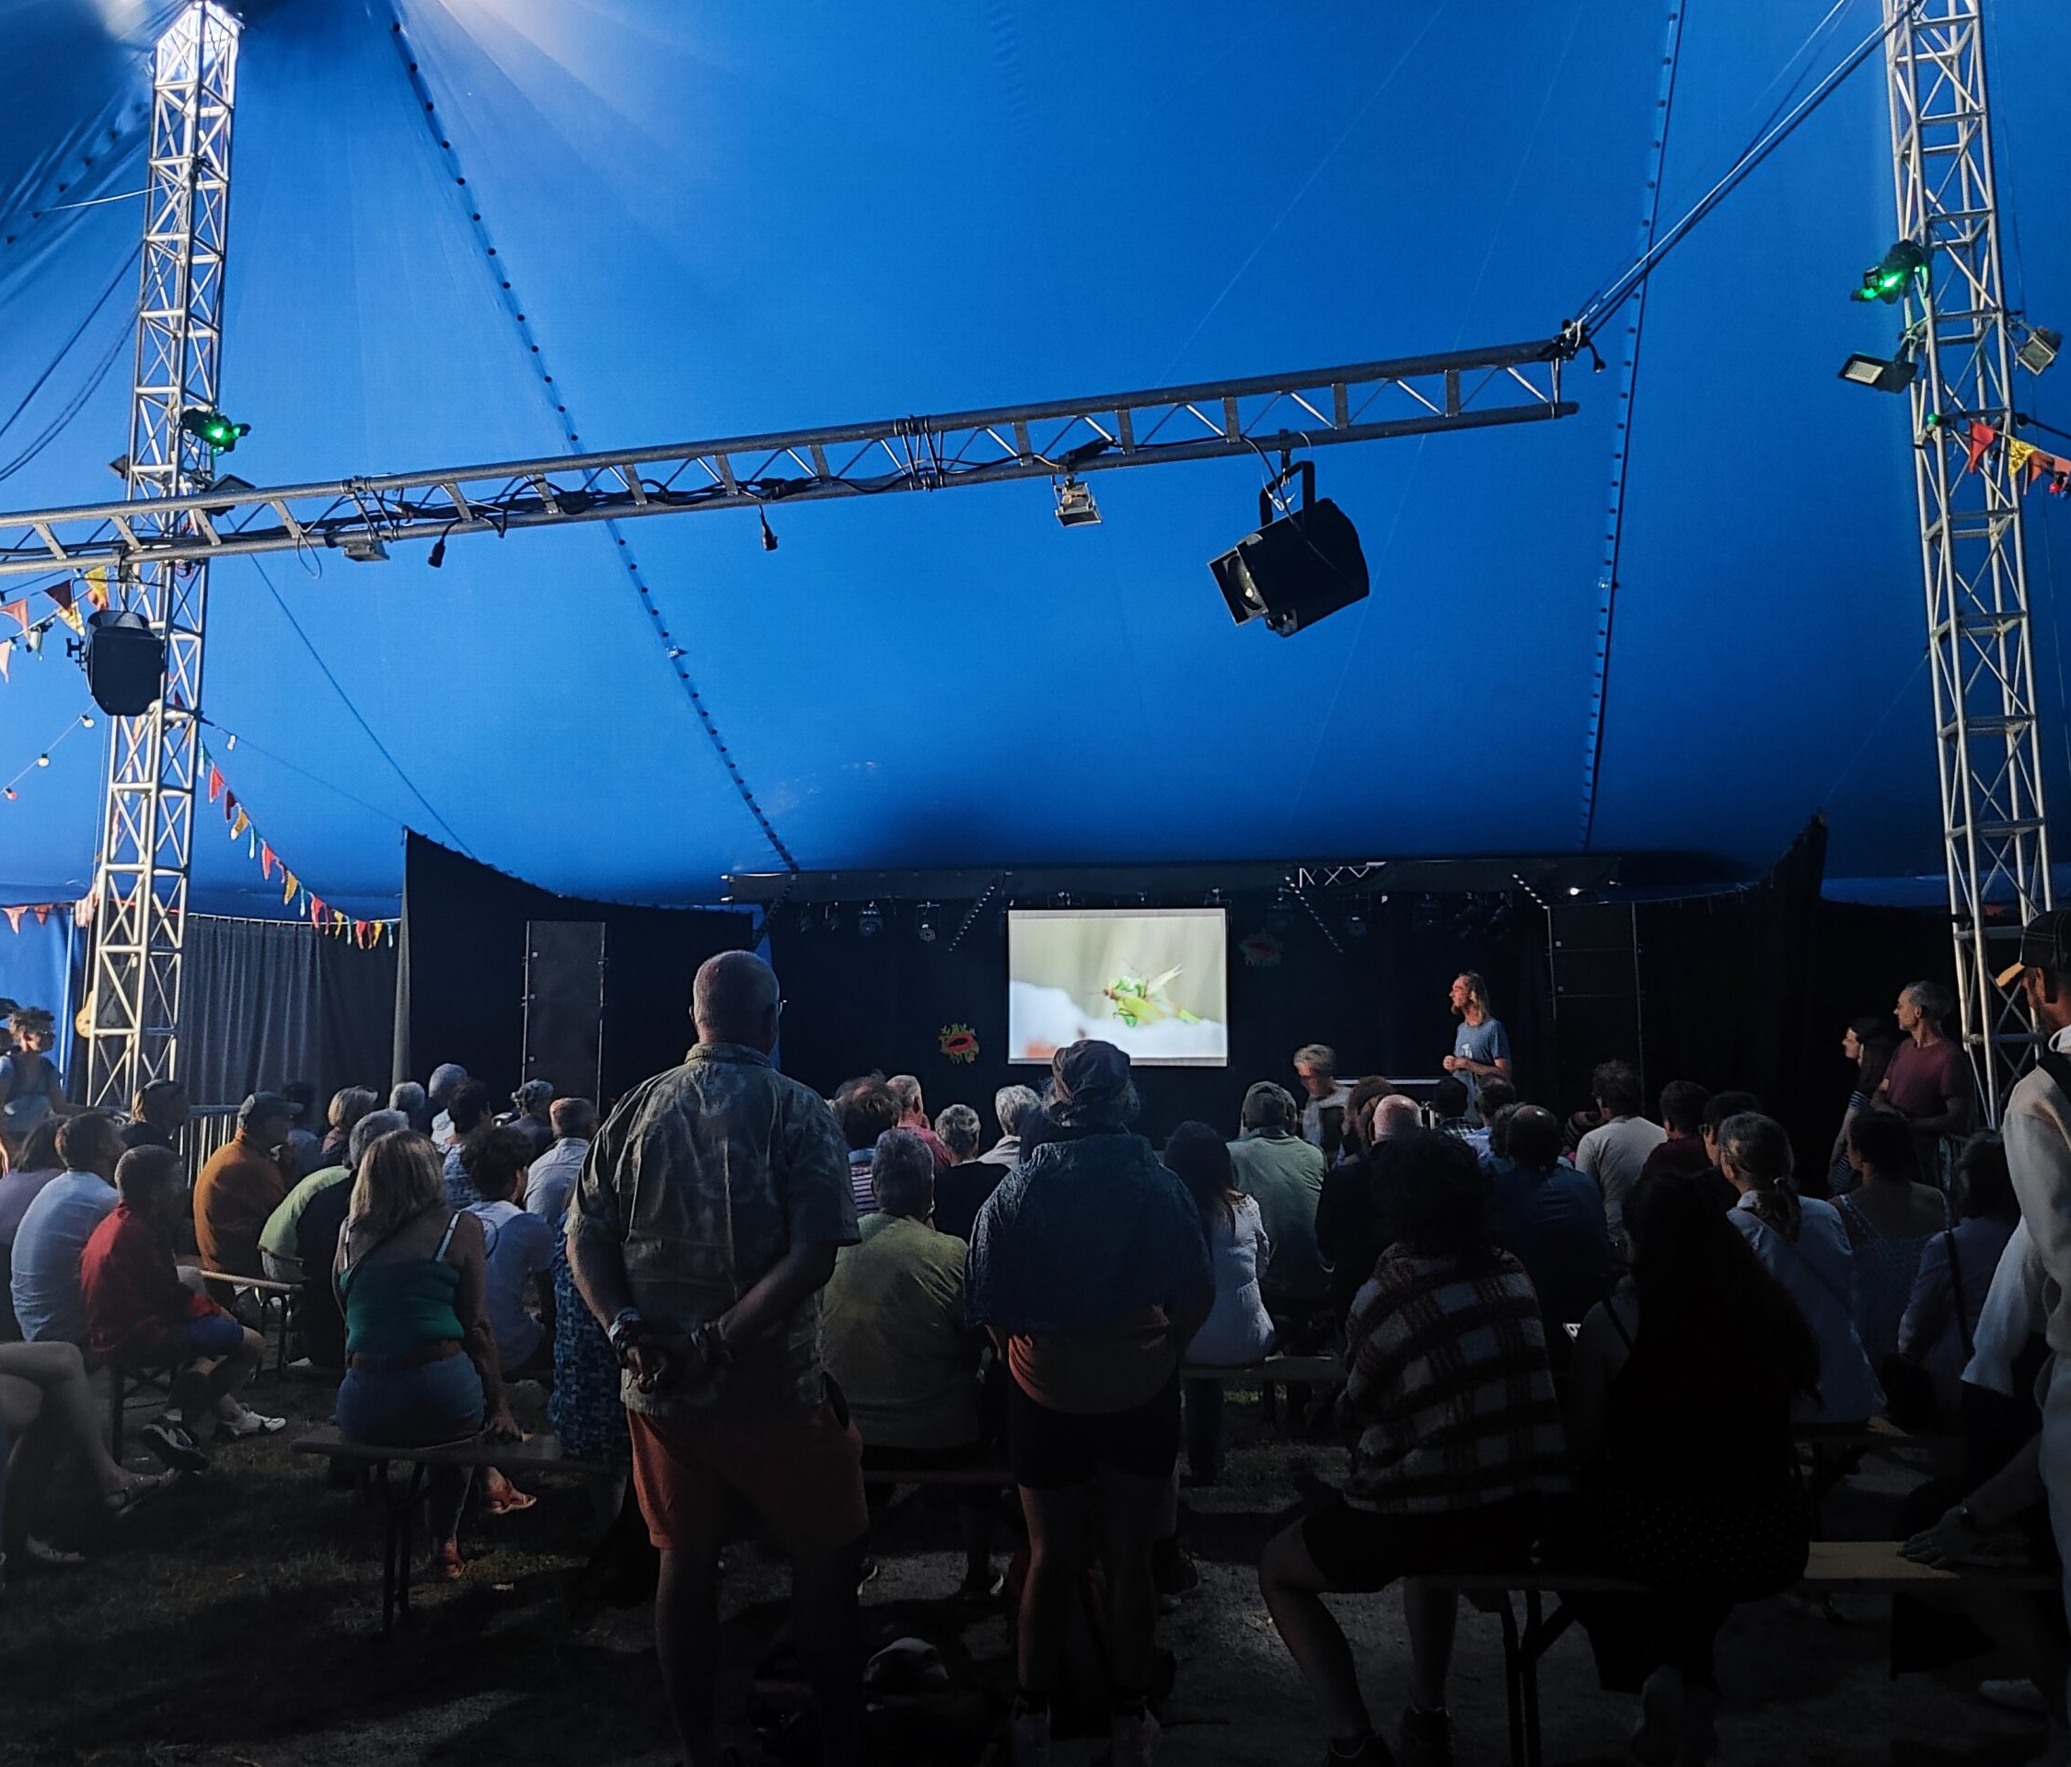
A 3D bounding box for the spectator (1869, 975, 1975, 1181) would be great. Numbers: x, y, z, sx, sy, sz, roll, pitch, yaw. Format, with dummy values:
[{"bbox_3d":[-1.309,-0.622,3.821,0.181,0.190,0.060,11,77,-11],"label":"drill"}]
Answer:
[{"bbox_3d":[3.920,1.319,6.895,0.380,1.780,0.520,0,-7,-2],"label":"spectator"}]

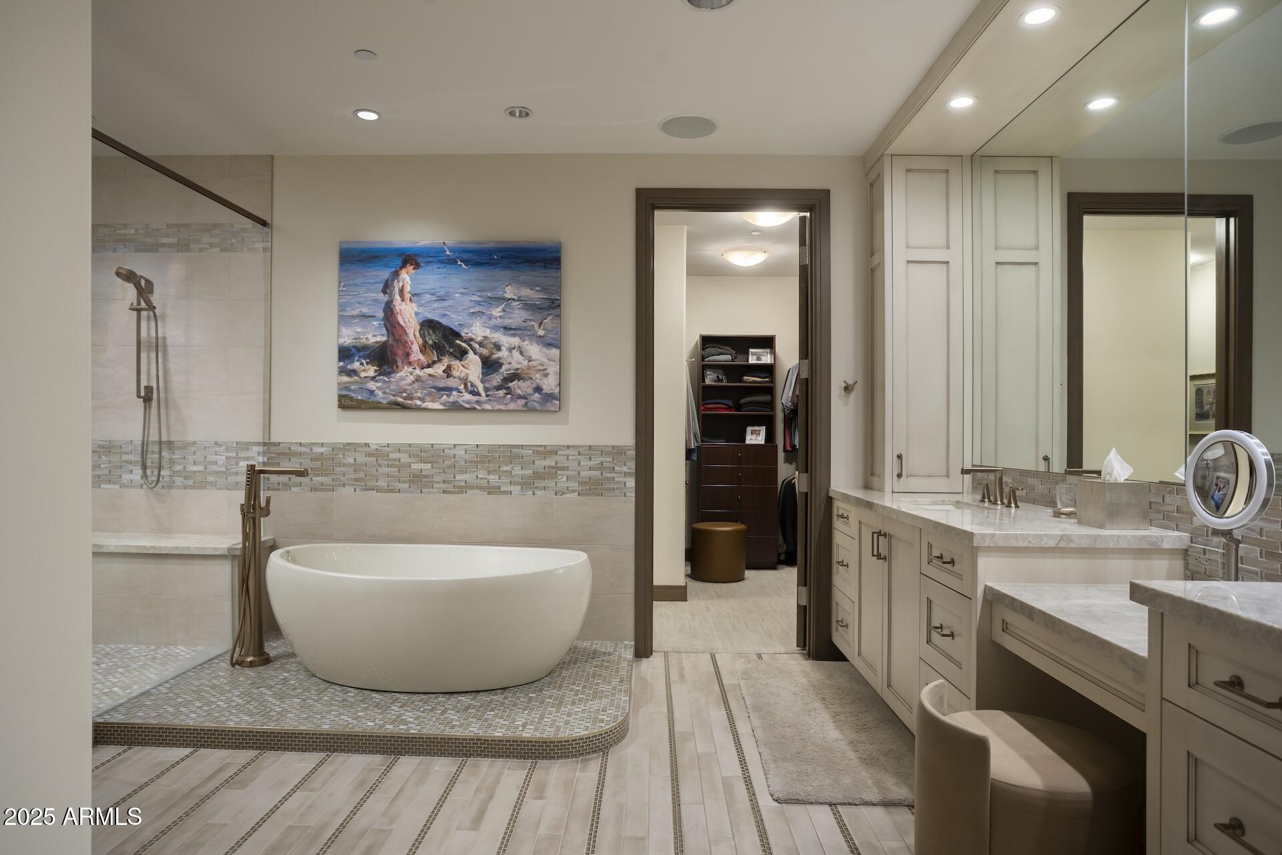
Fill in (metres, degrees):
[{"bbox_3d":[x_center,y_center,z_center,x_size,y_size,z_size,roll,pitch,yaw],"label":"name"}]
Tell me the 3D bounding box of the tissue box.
[{"bbox_3d":[1.554,0.253,2.457,0.140,0.152,0.155,0,-1,1],"label":"tissue box"}]

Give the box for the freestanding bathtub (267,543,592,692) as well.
[{"bbox_3d":[-0.980,0.885,3.532,1.495,0.537,0.910,0,-1,1],"label":"freestanding bathtub"}]

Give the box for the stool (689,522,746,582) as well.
[{"bbox_3d":[0.652,1.062,6.369,0.465,0.428,0.465,0,-1,1],"label":"stool"}]

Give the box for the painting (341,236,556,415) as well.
[{"bbox_3d":[-1.043,-0.554,4.101,1.210,0.921,0.040,0,-1,1],"label":"painting"}]

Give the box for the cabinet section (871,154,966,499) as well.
[{"bbox_3d":[1.423,-0.506,3.880,0.415,1.686,0.323,0,0,1],"label":"cabinet section"}]

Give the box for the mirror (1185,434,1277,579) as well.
[{"bbox_3d":[1.385,0.238,1.747,0.150,0.465,0.235,0,-1,-2],"label":"mirror"}]

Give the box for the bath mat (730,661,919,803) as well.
[{"bbox_3d":[0.786,1.239,3.220,0.630,0.022,1.575,0,-1,3],"label":"bath mat"}]

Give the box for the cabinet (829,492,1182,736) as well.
[{"bbox_3d":[1.348,0.793,3.180,0.660,0.919,1.805,0,-1,1],"label":"cabinet"}]

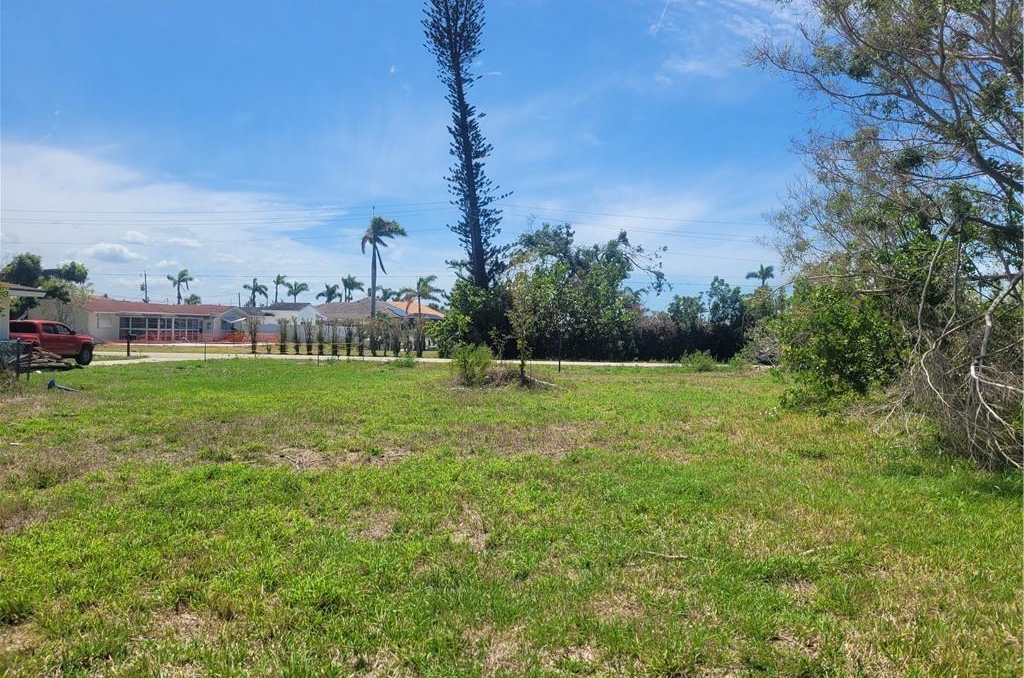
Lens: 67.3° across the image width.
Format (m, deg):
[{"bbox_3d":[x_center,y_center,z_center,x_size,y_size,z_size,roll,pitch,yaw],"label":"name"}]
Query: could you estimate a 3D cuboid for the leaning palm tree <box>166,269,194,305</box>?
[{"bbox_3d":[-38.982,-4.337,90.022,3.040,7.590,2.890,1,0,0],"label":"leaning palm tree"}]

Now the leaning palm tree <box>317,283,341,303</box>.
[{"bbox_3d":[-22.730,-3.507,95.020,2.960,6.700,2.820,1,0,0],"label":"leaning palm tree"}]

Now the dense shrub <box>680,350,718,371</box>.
[{"bbox_3d":[8.875,1.023,36.600,1.900,1.050,1.600,1,0,0],"label":"dense shrub"}]

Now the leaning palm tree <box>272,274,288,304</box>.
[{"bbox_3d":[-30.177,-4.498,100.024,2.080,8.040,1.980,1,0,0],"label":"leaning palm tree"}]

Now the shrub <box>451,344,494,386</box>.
[{"bbox_3d":[-1.222,0.789,23.800,1.360,1.300,1.300,1,0,0],"label":"shrub"}]

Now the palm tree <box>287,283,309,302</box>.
[{"bbox_3d":[-27.120,-3.768,97.020,2.770,6.970,2.640,1,0,0],"label":"palm tree"}]

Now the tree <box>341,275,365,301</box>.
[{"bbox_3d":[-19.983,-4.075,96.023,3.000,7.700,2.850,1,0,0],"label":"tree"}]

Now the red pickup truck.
[{"bbox_3d":[-18.230,0.145,29.313,1.900,1.800,5.400,1,0,5],"label":"red pickup truck"}]

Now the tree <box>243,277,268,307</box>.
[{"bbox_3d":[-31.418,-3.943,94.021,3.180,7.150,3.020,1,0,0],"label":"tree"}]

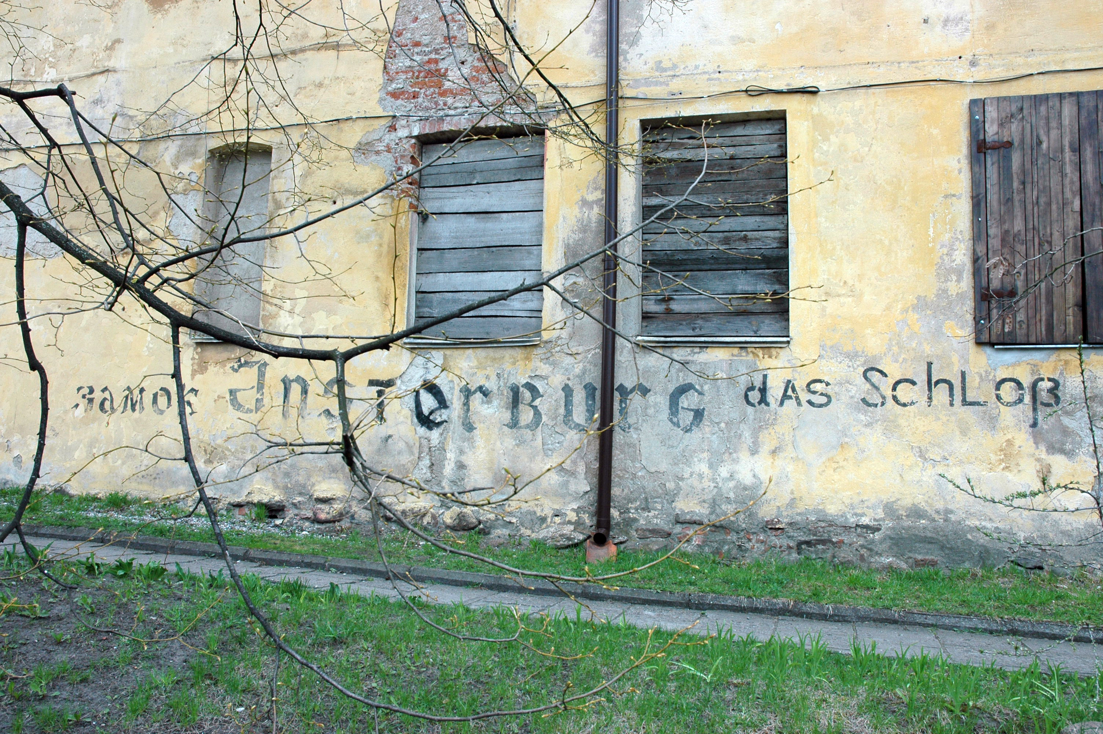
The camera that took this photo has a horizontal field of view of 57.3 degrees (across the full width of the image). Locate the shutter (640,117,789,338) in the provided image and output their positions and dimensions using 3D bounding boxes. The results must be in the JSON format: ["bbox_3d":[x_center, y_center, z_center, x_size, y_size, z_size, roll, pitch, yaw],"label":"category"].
[{"bbox_3d":[1.100,-0.937,6.836,0.984,1.523,0.170,0,-8,13],"label":"shutter"}]

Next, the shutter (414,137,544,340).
[{"bbox_3d":[-0.515,-0.931,7.223,0.988,1.503,0.170,0,-8,13],"label":"shutter"}]

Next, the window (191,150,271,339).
[{"bbox_3d":[-2.385,-0.942,7.673,0.565,1.473,0.170,0,-8,13],"label":"window"}]

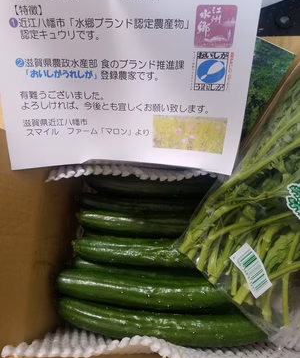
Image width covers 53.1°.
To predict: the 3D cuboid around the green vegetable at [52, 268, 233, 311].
[{"bbox_3d":[0.004,0.112,0.302,0.198,0.032,0.036,4,59,2],"label":"green vegetable"}]

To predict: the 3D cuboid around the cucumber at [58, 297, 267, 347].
[{"bbox_3d":[0.012,0.141,0.296,0.209,0.032,0.039,5,59,3],"label":"cucumber"}]

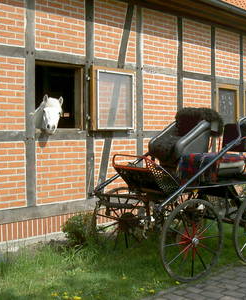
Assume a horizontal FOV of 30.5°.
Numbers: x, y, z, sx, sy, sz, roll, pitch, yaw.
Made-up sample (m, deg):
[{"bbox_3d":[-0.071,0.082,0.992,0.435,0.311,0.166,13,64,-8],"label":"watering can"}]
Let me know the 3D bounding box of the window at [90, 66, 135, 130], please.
[{"bbox_3d":[-0.129,-0.738,6.772,0.885,0.905,0.070,-2,3,-45],"label":"window"}]

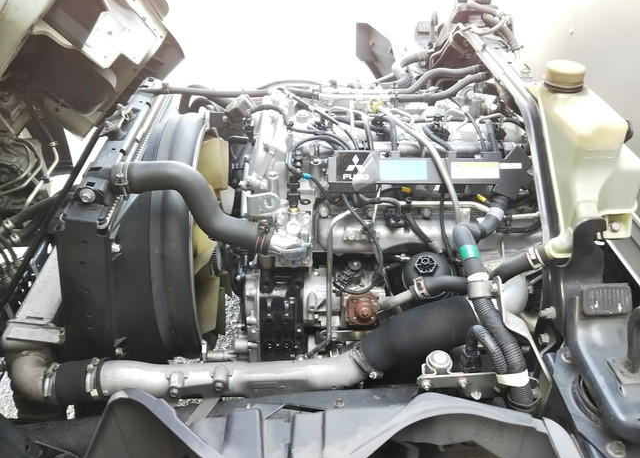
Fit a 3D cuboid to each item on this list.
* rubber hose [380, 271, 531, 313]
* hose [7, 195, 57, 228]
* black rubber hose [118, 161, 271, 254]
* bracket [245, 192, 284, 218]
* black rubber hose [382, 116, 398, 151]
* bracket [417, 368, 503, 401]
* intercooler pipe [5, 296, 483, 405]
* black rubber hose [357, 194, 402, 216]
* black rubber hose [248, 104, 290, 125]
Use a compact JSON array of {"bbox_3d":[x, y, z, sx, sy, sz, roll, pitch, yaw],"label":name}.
[{"bbox_3d":[0.207,0.099,0.880,0.235,0.055,0.058,0,36,0],"label":"rubber hose"},{"bbox_3d":[-0.564,-0.034,1.080,0.095,0.052,0.055,0,36,0],"label":"hose"},{"bbox_3d":[-0.211,-0.037,0.950,0.250,0.130,0.105,0,36,0],"label":"black rubber hose"},{"bbox_3d":[-0.099,-0.043,0.970,0.067,0.050,0.030,0,36,0],"label":"bracket"},{"bbox_3d":[0.122,-0.165,0.960,0.028,0.052,0.050,0,36,0],"label":"black rubber hose"},{"bbox_3d":[0.206,0.230,0.820,0.130,0.055,0.040,0,36,0],"label":"bracket"},{"bbox_3d":[-0.130,0.204,0.945,0.775,0.185,0.115,0,36,0],"label":"intercooler pipe"},{"bbox_3d":[0.100,-0.041,0.930,0.077,0.036,0.035,0,36,0],"label":"black rubber hose"},{"bbox_3d":[-0.098,-0.213,1.030,0.080,0.035,0.035,0,36,0],"label":"black rubber hose"}]

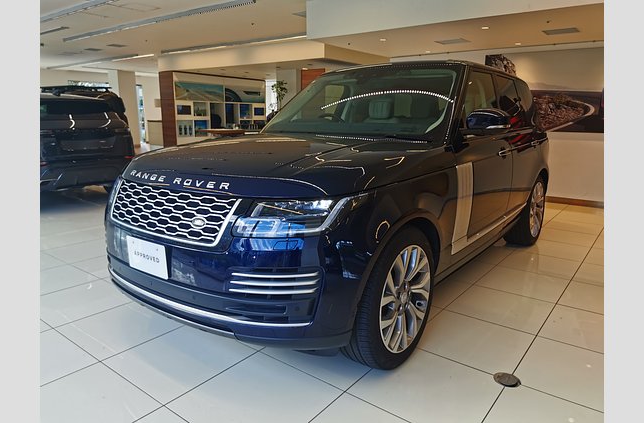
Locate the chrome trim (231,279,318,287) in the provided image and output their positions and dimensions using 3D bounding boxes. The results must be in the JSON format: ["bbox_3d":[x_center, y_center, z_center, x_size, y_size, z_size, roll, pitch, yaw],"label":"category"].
[{"bbox_3d":[-0.223,0.333,2.513,0.410,0.040,0.090,0,12,-2],"label":"chrome trim"}]

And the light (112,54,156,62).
[{"bbox_3d":[-5.033,-4.064,14.300,2.100,0.080,0.160,10,15,36],"label":"light"}]

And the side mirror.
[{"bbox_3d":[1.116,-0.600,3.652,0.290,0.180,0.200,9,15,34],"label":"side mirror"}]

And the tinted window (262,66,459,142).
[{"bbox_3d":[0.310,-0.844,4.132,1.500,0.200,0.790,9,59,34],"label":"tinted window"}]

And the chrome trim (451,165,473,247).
[{"bbox_3d":[0.899,-0.040,3.463,0.050,0.540,0.310,9,15,34],"label":"chrome trim"}]

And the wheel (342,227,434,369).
[{"bbox_3d":[0.332,0.452,2.934,0.280,0.780,0.780,9,15,34],"label":"wheel"}]

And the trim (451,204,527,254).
[{"bbox_3d":[1.329,0.089,4.117,0.050,0.090,1.780,9,15,34],"label":"trim"}]

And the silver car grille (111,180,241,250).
[{"bbox_3d":[-0.781,0.000,2.706,0.930,0.220,0.150,9,15,34],"label":"silver car grille"}]

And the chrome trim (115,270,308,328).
[{"bbox_3d":[-0.759,0.441,2.845,1.550,0.100,0.330,9,15,34],"label":"chrome trim"}]

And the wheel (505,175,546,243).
[{"bbox_3d":[1.991,-0.040,5.290,0.280,0.780,0.780,9,15,34],"label":"wheel"}]

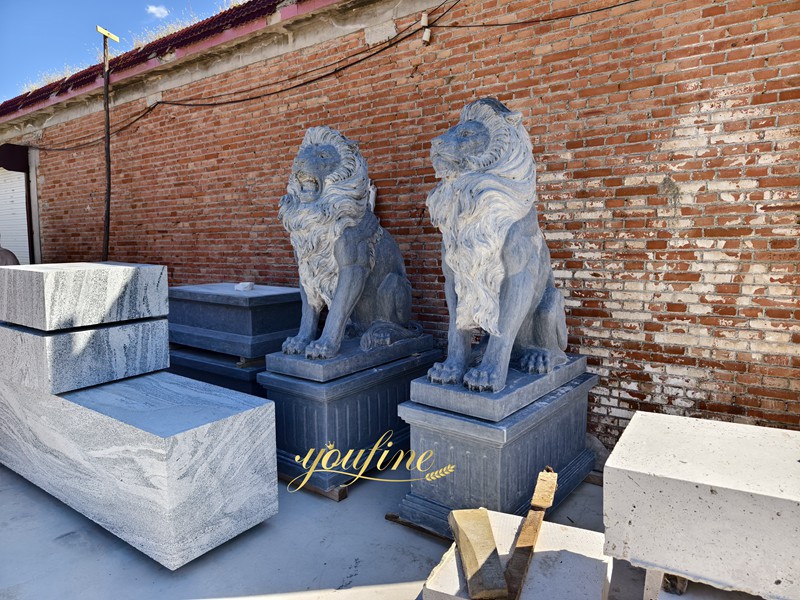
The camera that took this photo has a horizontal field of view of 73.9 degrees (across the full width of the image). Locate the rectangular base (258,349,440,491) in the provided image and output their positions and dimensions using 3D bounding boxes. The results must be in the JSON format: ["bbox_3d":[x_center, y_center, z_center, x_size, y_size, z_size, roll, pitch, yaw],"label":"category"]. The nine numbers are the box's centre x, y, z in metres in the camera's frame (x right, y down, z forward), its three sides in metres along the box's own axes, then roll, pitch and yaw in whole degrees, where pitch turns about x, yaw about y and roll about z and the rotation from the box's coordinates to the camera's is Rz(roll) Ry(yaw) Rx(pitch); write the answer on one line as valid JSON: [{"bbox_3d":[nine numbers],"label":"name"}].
[{"bbox_3d":[-0.286,0.719,3.651,0.594,0.604,1.233,4,7,36],"label":"rectangular base"}]

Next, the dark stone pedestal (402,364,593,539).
[{"bbox_3d":[0.608,0.734,2.989,0.594,0.693,1.233,4,7,38],"label":"dark stone pedestal"}]

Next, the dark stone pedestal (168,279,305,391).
[{"bbox_3d":[-1.490,0.412,4.879,1.395,1.020,0.793,4,8,36],"label":"dark stone pedestal"}]

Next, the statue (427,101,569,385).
[{"bbox_3d":[0.574,-0.329,2.980,0.512,1.487,1.033,5,8,38],"label":"statue"}]

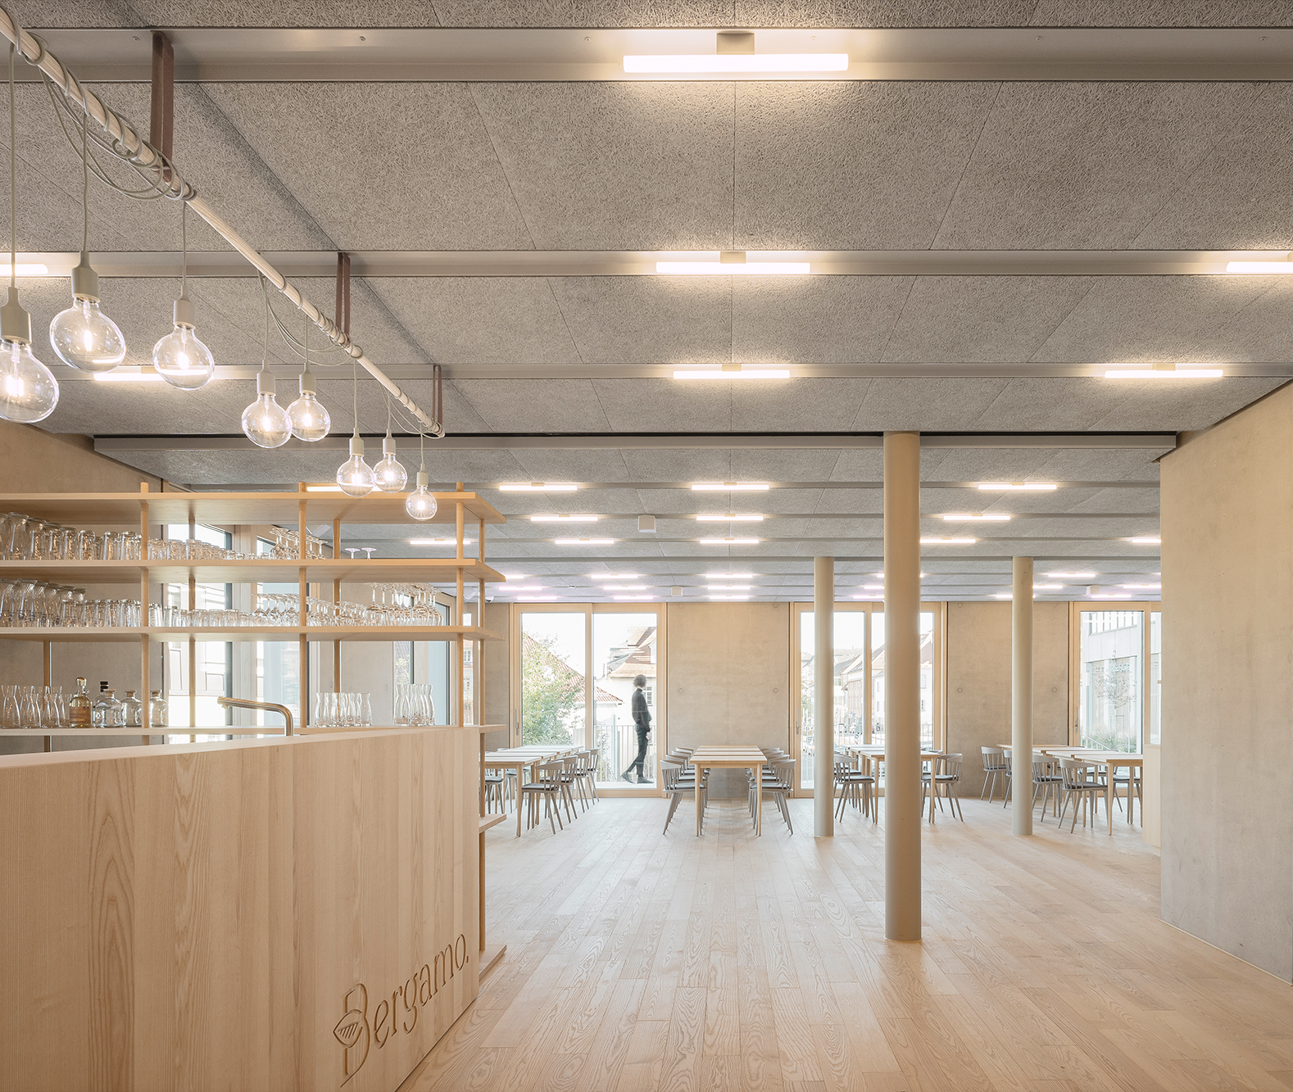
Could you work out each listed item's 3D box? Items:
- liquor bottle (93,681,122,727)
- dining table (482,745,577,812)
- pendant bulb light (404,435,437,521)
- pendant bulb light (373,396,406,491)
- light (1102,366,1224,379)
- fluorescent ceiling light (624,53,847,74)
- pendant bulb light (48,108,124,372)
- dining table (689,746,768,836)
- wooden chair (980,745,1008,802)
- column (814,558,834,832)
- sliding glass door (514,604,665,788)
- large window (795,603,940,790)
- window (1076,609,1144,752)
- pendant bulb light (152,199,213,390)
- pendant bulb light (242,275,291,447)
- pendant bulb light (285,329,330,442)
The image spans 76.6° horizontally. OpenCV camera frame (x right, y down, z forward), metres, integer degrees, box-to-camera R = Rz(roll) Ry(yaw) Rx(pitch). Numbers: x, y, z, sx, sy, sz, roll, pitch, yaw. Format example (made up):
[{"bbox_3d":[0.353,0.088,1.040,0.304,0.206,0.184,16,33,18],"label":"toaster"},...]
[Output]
[{"bbox_3d":[-2.539,0.749,3.850,0.092,0.213,0.092,0,-11,2],"label":"liquor bottle"},{"bbox_3d":[-1.393,2.805,9.650,0.760,0.740,3.000,-1,-11,5],"label":"dining table"},{"bbox_3d":[-0.938,-0.291,3.420,0.127,0.365,0.127,0,-11,2],"label":"pendant bulb light"},{"bbox_3d":[-0.970,-0.381,3.100,0.127,0.360,0.127,0,-11,2],"label":"pendant bulb light"},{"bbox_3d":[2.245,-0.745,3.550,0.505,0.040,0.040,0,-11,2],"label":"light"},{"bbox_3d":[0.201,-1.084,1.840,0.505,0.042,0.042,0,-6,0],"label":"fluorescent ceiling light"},{"bbox_3d":[-1.146,-0.628,1.680,0.122,0.540,0.122,0,-6,0],"label":"pendant bulb light"},{"bbox_3d":[0.957,2.779,9.520,0.760,0.740,3.050,-1,-11,5],"label":"dining table"},{"bbox_3d":[4.904,3.167,11.350,0.530,0.760,0.520,0,-6,0],"label":"wooden chair"},{"bbox_3d":[1.738,1.450,8.030,0.194,2.720,0.194,0,0,0],"label":"column"},{"bbox_3d":[-0.814,2.147,11.450,2.130,2.630,0.130,0,0,0],"label":"sliding glass door"},{"bbox_3d":[3.190,2.195,11.800,2.160,2.760,0.150,0,-6,0],"label":"large window"},{"bbox_3d":[6.480,2.080,11.450,1.000,2.350,0.120,0,0,0],"label":"window"},{"bbox_3d":[-1.063,-0.579,1.880,0.125,0.425,0.125,0,0,0],"label":"pendant bulb light"},{"bbox_3d":[-1.019,-0.498,2.200,0.125,0.465,0.125,0,0,0],"label":"pendant bulb light"},{"bbox_3d":[-1.023,-0.487,2.480,0.122,0.335,0.122,0,-6,0],"label":"pendant bulb light"}]

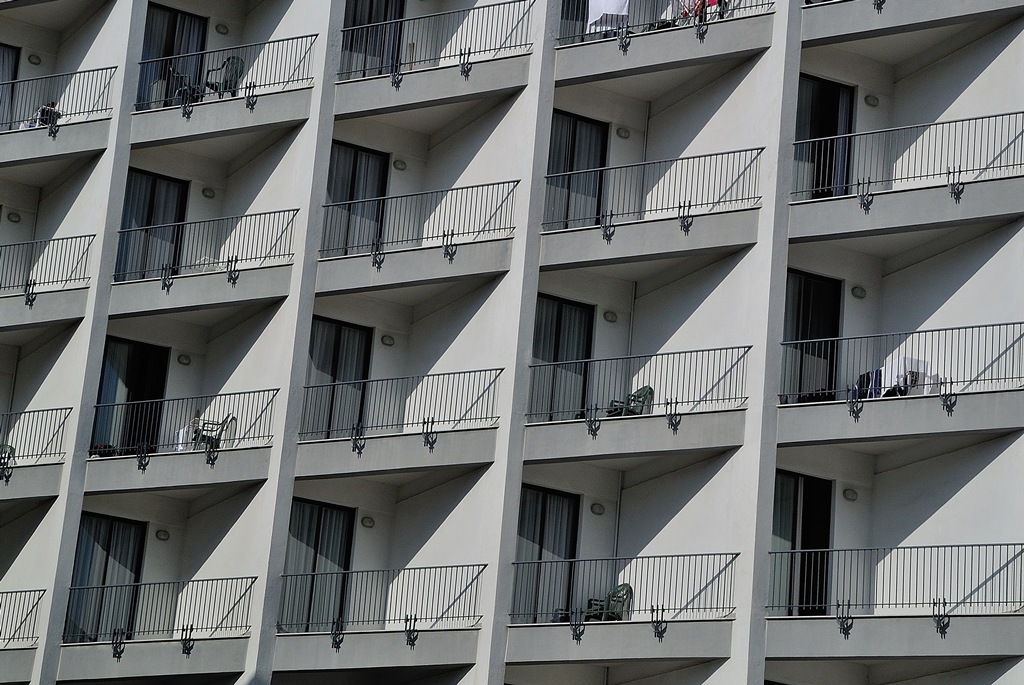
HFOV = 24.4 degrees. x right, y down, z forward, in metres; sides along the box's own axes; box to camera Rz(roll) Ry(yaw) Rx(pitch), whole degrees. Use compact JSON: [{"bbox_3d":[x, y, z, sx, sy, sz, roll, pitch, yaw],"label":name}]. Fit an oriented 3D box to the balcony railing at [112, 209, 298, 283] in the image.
[{"bbox_3d":[-4.935,-1.529,37.887,3.519,0.856,0.080,-4,-17,27],"label":"balcony railing"}]

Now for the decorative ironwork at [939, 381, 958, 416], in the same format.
[{"bbox_3d":[5.788,0.737,31.389,0.200,0.490,0.100,-4,-17,27],"label":"decorative ironwork"}]

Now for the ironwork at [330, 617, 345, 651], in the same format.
[{"bbox_3d":[-2.577,4.272,34.756,0.200,0.490,0.100,-4,-17,27],"label":"ironwork"}]

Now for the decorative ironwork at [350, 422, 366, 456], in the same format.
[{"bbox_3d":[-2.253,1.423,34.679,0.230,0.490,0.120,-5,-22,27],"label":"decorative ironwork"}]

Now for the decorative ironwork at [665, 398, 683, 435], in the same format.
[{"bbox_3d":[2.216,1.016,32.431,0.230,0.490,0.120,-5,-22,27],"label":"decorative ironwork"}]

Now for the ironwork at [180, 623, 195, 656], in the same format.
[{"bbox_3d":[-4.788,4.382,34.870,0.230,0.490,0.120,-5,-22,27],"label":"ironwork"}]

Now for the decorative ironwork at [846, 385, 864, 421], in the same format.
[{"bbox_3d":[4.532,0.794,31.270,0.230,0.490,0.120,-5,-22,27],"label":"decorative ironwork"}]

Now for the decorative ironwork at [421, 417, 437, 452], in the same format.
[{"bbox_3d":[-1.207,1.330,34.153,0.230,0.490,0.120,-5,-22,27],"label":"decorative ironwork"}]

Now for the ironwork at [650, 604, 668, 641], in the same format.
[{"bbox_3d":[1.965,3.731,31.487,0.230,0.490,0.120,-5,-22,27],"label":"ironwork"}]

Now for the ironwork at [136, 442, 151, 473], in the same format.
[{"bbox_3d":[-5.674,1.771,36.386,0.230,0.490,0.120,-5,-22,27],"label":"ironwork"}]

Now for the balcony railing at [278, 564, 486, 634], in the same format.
[{"bbox_3d":[-1.936,3.789,34.601,3.479,0.887,0.080,-4,-17,27],"label":"balcony railing"}]

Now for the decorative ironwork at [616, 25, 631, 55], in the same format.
[{"bbox_3d":[1.654,-4.529,35.267,0.200,0.490,0.100,-4,-17,27],"label":"decorative ironwork"}]

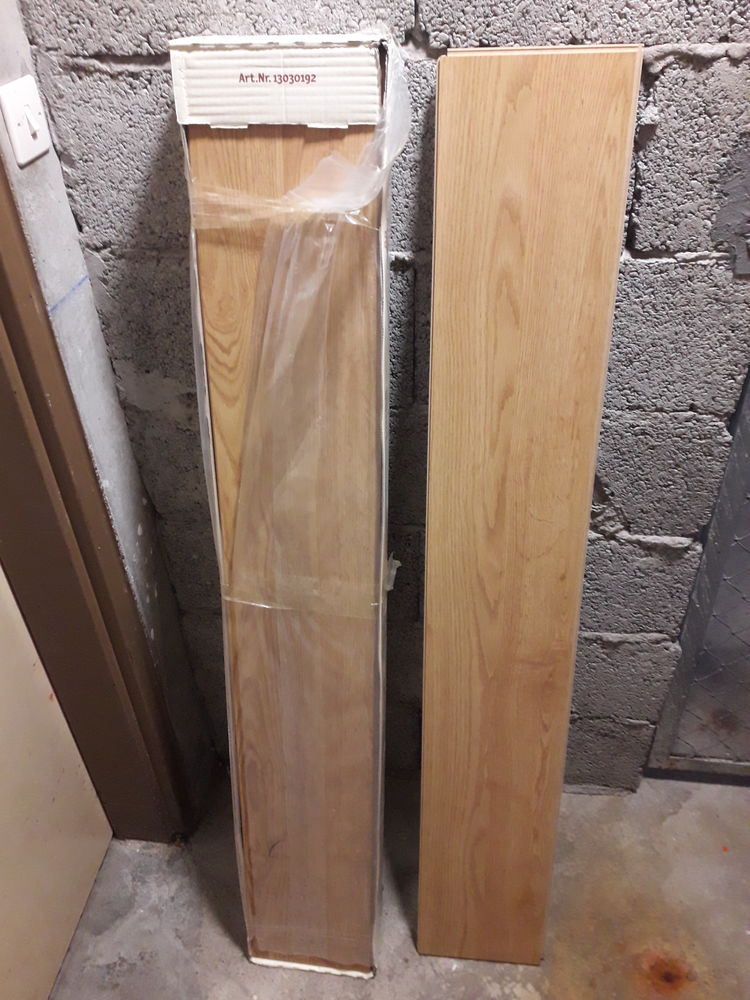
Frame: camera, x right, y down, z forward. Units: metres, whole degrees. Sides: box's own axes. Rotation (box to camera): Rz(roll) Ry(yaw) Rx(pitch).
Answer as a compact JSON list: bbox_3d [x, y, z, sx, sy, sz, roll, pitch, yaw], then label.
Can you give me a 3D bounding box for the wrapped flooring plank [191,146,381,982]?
[{"bbox_3d":[-0.095,0.161,1.061,0.197,1.260,0.056,3,24,6],"label":"wrapped flooring plank"}]

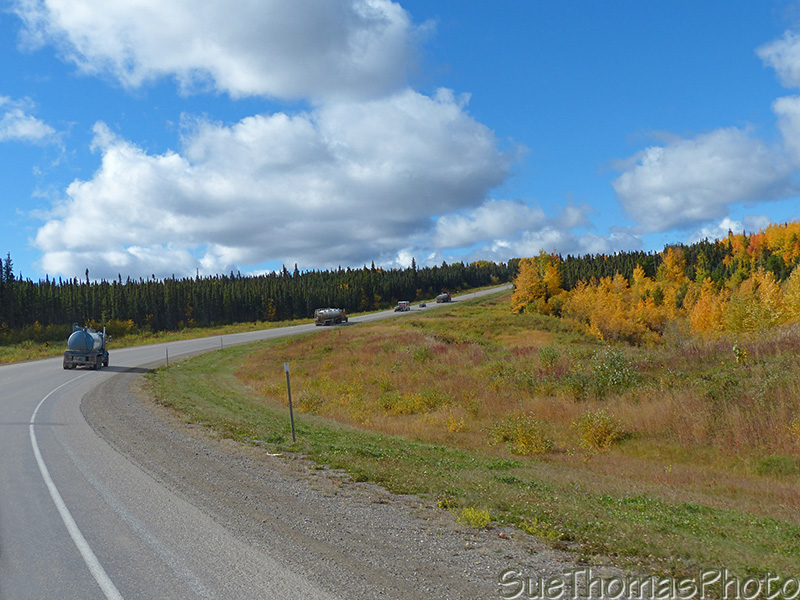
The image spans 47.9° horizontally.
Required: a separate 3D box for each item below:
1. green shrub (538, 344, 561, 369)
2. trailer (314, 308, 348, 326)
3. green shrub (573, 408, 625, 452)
[{"bbox_3d":[8.294,3.134,50.000,1.220,1.320,1.200,0,-2,9],"label":"green shrub"},{"bbox_3d":[-14.482,3.436,190.000,2.550,3.600,14.500,-1,-2,13],"label":"trailer"},{"bbox_3d":[4.845,3.185,22.000,1.270,1.070,1.200,0,-2,12],"label":"green shrub"}]

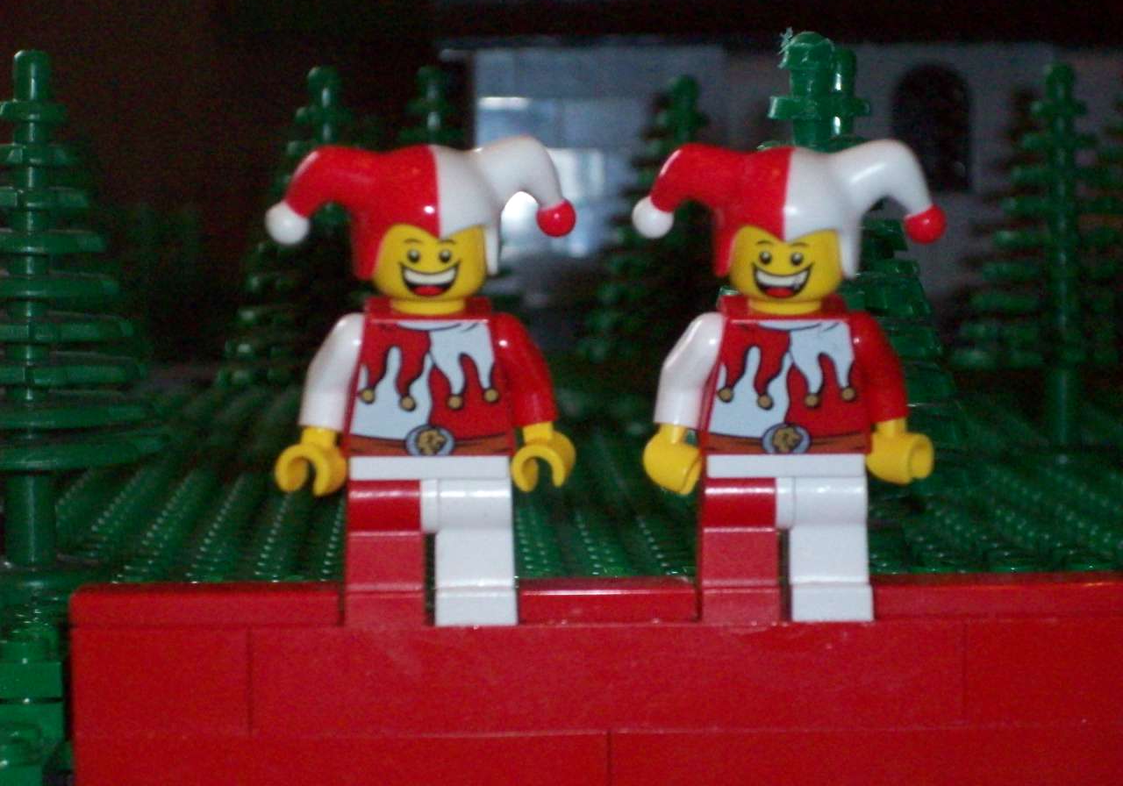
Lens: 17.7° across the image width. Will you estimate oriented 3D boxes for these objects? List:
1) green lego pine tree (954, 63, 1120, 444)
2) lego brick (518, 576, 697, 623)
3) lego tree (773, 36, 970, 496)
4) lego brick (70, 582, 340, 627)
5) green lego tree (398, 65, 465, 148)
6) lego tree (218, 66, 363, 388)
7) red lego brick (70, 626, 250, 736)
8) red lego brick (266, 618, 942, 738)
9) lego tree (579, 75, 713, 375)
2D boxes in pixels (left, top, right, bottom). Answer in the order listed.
[{"bbox_3d":[0.078,-0.019,0.562,0.033,0.064,0.033,-1,5,1],"label":"green lego pine tree"},{"bbox_3d":[0.004,0.019,0.327,0.016,0.003,0.008,-1,4,-1],"label":"lego brick"},{"bbox_3d":[0.028,-0.007,0.392,0.033,0.064,0.033,-1,4,-1],"label":"lego tree"},{"bbox_3d":[-0.032,0.019,0.326,0.024,0.003,0.008,-1,4,-1],"label":"lego brick"},{"bbox_3d":[-0.021,-0.022,0.599,0.033,0.064,0.033,-1,4,-1],"label":"green lego tree"},{"bbox_3d":[-0.036,-0.018,0.552,0.033,0.064,0.033,-1,4,-1],"label":"lego tree"},{"bbox_3d":[-0.036,0.025,0.326,0.016,0.010,0.008,-1,4,-1],"label":"red lego brick"},{"bbox_3d":[0.004,0.025,0.327,0.064,0.010,0.008,-1,4,-1],"label":"red lego brick"},{"bbox_3d":[0.021,-0.022,0.614,0.033,0.064,0.033,-1,4,-1],"label":"lego tree"}]

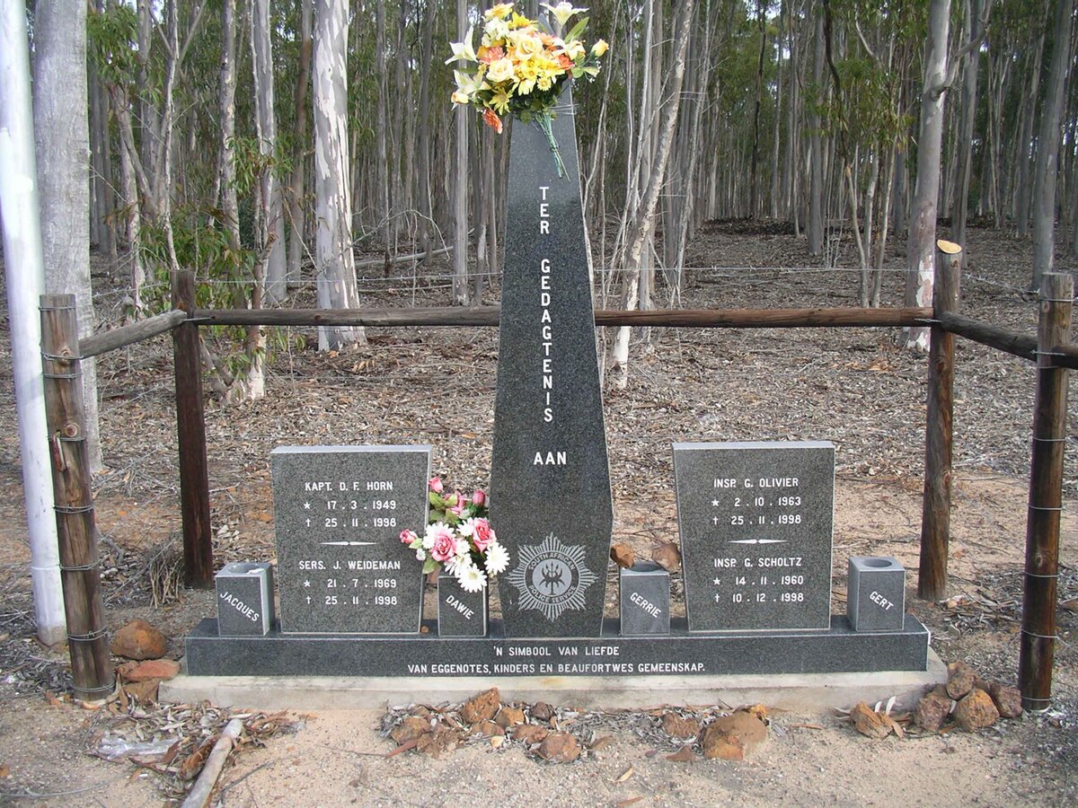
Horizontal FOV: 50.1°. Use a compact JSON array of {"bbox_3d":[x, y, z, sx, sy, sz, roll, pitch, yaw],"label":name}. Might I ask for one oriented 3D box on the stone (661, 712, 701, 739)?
[{"bbox_3d":[0.416,0.946,3.381,0.117,0.065,0.093,-1,10,2],"label":"stone"}]

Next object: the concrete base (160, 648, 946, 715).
[{"bbox_3d":[0.052,0.886,3.741,2.500,0.080,0.360,-1,10,2],"label":"concrete base"}]

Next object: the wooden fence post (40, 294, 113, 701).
[{"bbox_3d":[-1.510,0.317,3.757,0.122,1.342,0.122,-1,9,2],"label":"wooden fence post"}]

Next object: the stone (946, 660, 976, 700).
[{"bbox_3d":[1.314,0.858,3.580,0.086,0.111,0.082,-1,10,2],"label":"stone"}]

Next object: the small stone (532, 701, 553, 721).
[{"bbox_3d":[0.013,0.956,3.592,0.067,0.056,0.054,-1,9,2],"label":"small stone"}]

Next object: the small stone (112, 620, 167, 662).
[{"bbox_3d":[-1.440,0.850,4.149,0.190,0.129,0.152,-1,9,2],"label":"small stone"}]

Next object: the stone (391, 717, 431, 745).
[{"bbox_3d":[-0.381,0.974,3.428,0.120,0.069,0.096,-1,9,2],"label":"stone"}]

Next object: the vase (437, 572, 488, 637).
[{"bbox_3d":[-0.241,0.629,3.711,0.145,0.198,0.142,-1,10,2],"label":"vase"}]

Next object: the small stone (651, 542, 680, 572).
[{"bbox_3d":[0.420,0.505,3.791,0.097,0.085,0.080,-1,9,2],"label":"small stone"}]

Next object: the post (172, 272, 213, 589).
[{"bbox_3d":[-1.422,0.117,4.731,0.110,1.301,0.110,-1,10,2],"label":"post"}]

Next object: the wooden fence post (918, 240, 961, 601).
[{"bbox_3d":[1.601,0.080,4.582,0.106,1.421,0.106,0,9,2],"label":"wooden fence post"}]

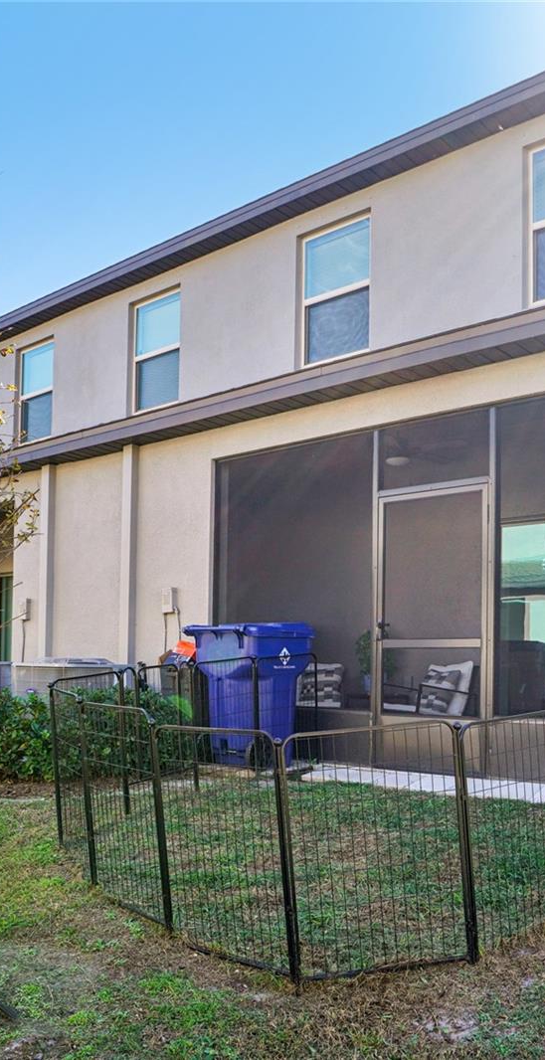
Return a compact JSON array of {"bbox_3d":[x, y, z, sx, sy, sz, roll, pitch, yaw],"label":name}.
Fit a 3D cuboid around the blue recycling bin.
[{"bbox_3d":[-0.199,1.371,6.700,0.680,1.100,0.820,-4,-6,40],"label":"blue recycling bin"}]

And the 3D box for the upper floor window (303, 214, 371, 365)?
[{"bbox_3d":[0.719,-2.706,9.020,0.920,1.500,0.120,-4,-6,40],"label":"upper floor window"}]

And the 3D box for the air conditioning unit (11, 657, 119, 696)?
[{"bbox_3d":[-1.993,1.671,7.750,0.820,0.870,0.820,-4,-6,40],"label":"air conditioning unit"}]

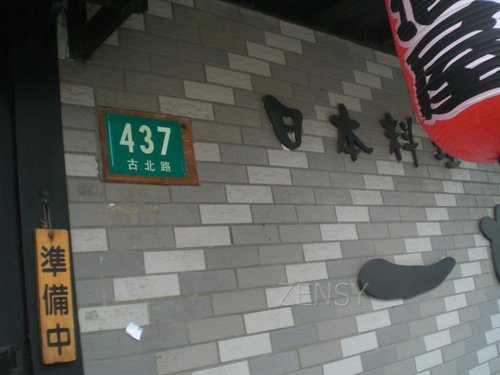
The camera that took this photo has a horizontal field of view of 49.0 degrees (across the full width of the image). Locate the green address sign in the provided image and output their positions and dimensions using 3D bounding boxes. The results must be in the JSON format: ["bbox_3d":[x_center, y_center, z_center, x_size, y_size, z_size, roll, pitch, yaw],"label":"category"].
[{"bbox_3d":[-0.273,-0.109,1.521,0.290,0.201,0.019,3,-17,-40],"label":"green address sign"}]

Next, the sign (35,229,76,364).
[{"bbox_3d":[-0.434,0.236,1.216,0.074,0.293,0.012,3,-17,-40],"label":"sign"}]

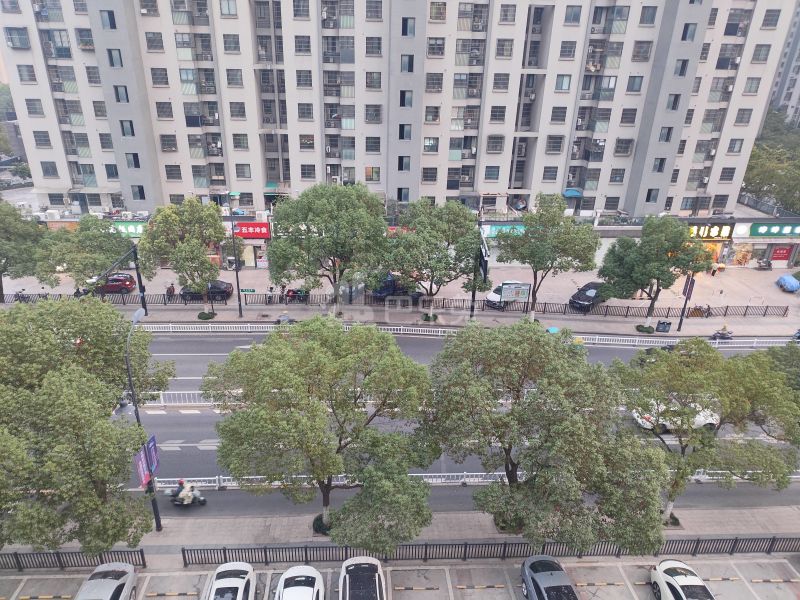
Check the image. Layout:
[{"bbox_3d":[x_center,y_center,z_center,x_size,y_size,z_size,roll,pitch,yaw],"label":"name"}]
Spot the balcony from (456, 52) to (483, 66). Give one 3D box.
[{"bbox_3d":[6.403,-22.231,51.267,2.750,1.200,1.300,0,25,-3],"label":"balcony"}]

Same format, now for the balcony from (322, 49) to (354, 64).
[{"bbox_3d":[-5.584,-22.220,50.609,2.850,1.280,1.300,0,25,-3],"label":"balcony"}]

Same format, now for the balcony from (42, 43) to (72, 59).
[{"bbox_3d":[-30.125,-22.081,49.137,2.400,1.300,1.200,0,25,-2],"label":"balcony"}]

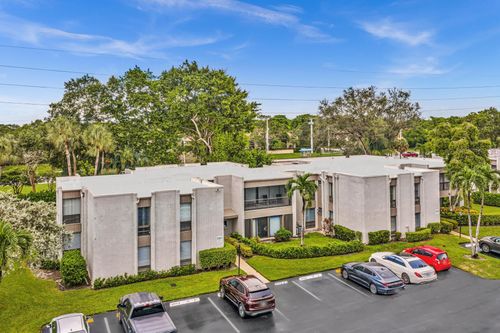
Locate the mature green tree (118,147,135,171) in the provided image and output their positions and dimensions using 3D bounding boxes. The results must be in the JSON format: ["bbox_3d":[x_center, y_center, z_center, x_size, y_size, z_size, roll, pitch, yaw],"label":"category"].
[{"bbox_3d":[-18.260,0.747,57.566,2.370,7.430,2.370,0,7,0],"label":"mature green tree"}]

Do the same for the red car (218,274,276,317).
[{"bbox_3d":[-0.275,7.577,23.637,1.891,1.656,4.724,-3,7,-26],"label":"red car"}]

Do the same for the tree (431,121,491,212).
[{"bbox_3d":[26.490,0.090,48.916,7.551,11.183,7.173,3,7,28],"label":"tree"}]

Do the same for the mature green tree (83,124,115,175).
[{"bbox_3d":[-23.161,-0.866,59.423,4.892,11.045,4.647,-2,6,-21],"label":"mature green tree"}]

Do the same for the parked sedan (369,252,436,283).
[{"bbox_3d":[11.350,7.404,29.133,1.900,1.470,5.100,-4,8,-26],"label":"parked sedan"}]

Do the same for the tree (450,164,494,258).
[{"bbox_3d":[18.245,3.656,31.874,3.608,7.677,3.428,3,7,30],"label":"tree"}]

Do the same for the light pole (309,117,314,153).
[{"bbox_3d":[19.405,-9.532,122.787,1.200,11.180,0.700,0,7,0],"label":"light pole"}]

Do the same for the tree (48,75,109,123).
[{"bbox_3d":[-28.914,-6.001,65.772,10.120,18.720,10.120,0,7,0],"label":"tree"}]

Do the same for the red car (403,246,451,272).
[{"bbox_3d":[13.658,6.971,30.182,1.568,1.450,3.577,-3,7,-25],"label":"red car"}]

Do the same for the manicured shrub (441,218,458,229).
[{"bbox_3d":[21.103,6.024,41.737,1.900,1.000,1.500,-3,8,-25],"label":"manicured shrub"}]

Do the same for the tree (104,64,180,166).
[{"bbox_3d":[-17.168,-5.887,61.754,11.710,19.520,12.000,0,7,0],"label":"tree"}]

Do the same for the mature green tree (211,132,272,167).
[{"bbox_3d":[-1.101,0.482,50.474,8.030,9.760,8.030,0,7,0],"label":"mature green tree"}]

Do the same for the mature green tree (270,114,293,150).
[{"bbox_3d":[9.985,-9.745,127.246,7.857,14.433,7.464,0,6,4],"label":"mature green tree"}]

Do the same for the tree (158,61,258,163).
[{"bbox_3d":[-6.080,-5.217,56.947,14.651,20.162,13.918,-1,6,-6],"label":"tree"}]

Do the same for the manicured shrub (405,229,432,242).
[{"bbox_3d":[16.003,6.500,37.072,2.600,0.950,1.000,-3,7,-25],"label":"manicured shrub"}]

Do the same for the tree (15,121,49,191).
[{"bbox_3d":[-33.820,-1.464,60.306,5.260,11.120,5.260,0,7,0],"label":"tree"}]

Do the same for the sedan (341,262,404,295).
[{"bbox_3d":[8.245,7.367,26.631,1.823,1.421,4.802,-3,7,-24],"label":"sedan"}]

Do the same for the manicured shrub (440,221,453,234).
[{"bbox_3d":[20.082,6.191,40.050,1.350,1.100,1.300,-3,8,-25],"label":"manicured shrub"}]

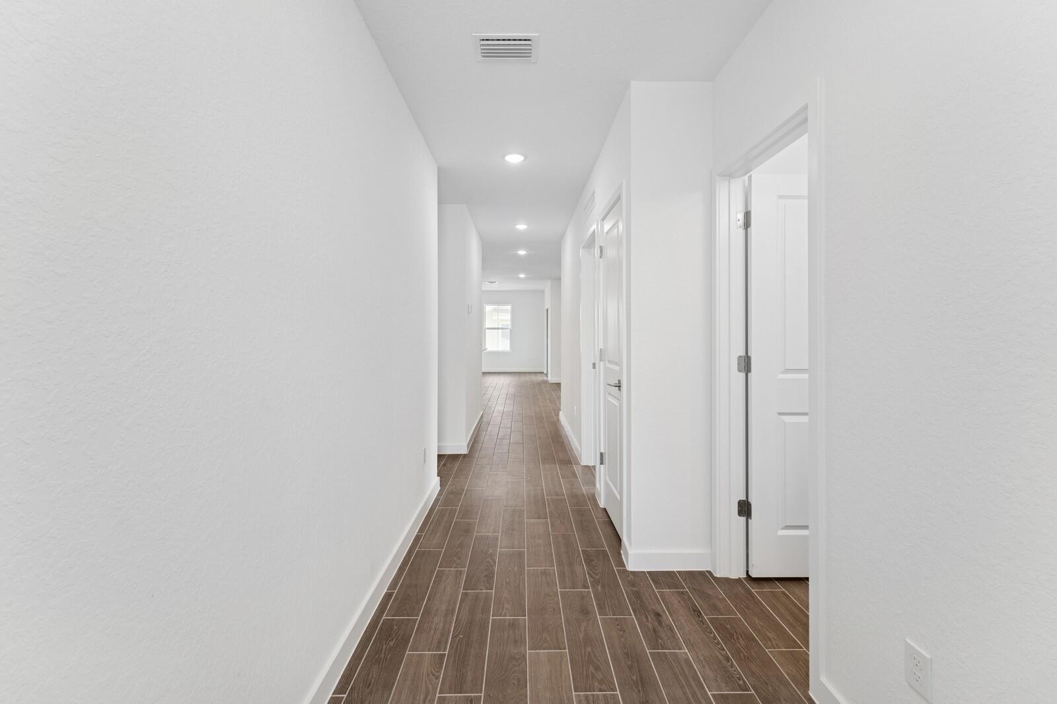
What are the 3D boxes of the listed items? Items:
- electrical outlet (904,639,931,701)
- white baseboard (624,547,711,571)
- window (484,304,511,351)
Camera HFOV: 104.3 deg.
[{"bbox_3d":[0.973,0.797,1.025,0.009,0.115,0.070,0,1,-1],"label":"electrical outlet"},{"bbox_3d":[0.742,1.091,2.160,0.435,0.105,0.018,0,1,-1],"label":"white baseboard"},{"bbox_3d":[-0.957,-0.753,12.700,0.860,1.470,0.100,0,1,-1],"label":"window"}]

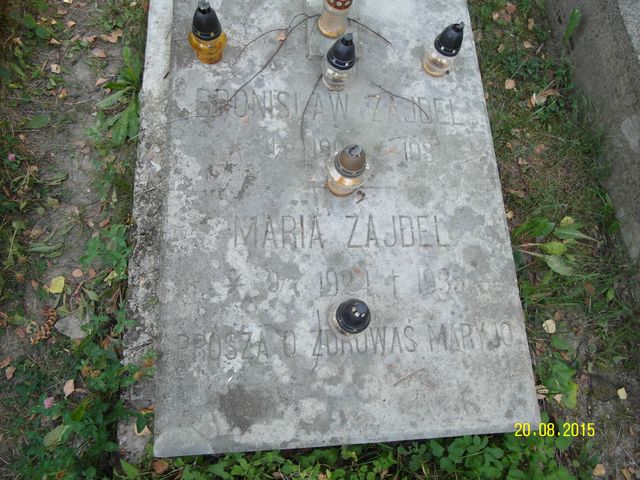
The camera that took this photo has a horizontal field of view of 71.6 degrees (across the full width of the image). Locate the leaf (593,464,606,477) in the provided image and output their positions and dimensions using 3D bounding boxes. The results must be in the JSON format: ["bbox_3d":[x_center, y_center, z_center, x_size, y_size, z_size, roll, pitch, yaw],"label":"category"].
[{"bbox_3d":[0.737,0.609,1.167,0.027,0.009,0.033,34,72,3],"label":"leaf"}]

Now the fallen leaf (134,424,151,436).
[{"bbox_3d":[-0.400,0.431,1.004,0.038,0.009,0.022,7,73,-5],"label":"fallen leaf"}]

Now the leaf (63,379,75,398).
[{"bbox_3d":[-0.606,0.361,1.073,0.023,0.010,0.042,-11,75,-10],"label":"leaf"}]

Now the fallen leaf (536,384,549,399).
[{"bbox_3d":[0.606,0.413,1.207,0.036,0.013,0.035,-5,74,-8],"label":"fallen leaf"}]

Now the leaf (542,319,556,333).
[{"bbox_3d":[0.655,0.247,1.265,0.037,0.008,0.037,-18,77,-12],"label":"leaf"}]

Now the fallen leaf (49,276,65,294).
[{"bbox_3d":[-0.673,0.115,1.138,0.033,0.009,0.046,5,73,-6],"label":"fallen leaf"}]

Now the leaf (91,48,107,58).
[{"bbox_3d":[-0.665,-0.562,1.341,0.045,0.009,0.029,26,72,1],"label":"leaf"}]

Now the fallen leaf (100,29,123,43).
[{"bbox_3d":[-0.633,-0.621,1.360,0.059,0.013,0.040,-26,78,-14],"label":"fallen leaf"}]

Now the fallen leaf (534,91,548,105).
[{"bbox_3d":[0.733,-0.471,1.465,0.035,0.013,0.062,41,73,6],"label":"fallen leaf"}]

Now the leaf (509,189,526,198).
[{"bbox_3d":[0.613,-0.142,1.375,0.056,0.010,0.018,16,72,-2],"label":"leaf"}]

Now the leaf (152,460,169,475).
[{"bbox_3d":[-0.372,0.532,1.040,0.026,0.010,0.035,-41,82,-16],"label":"leaf"}]

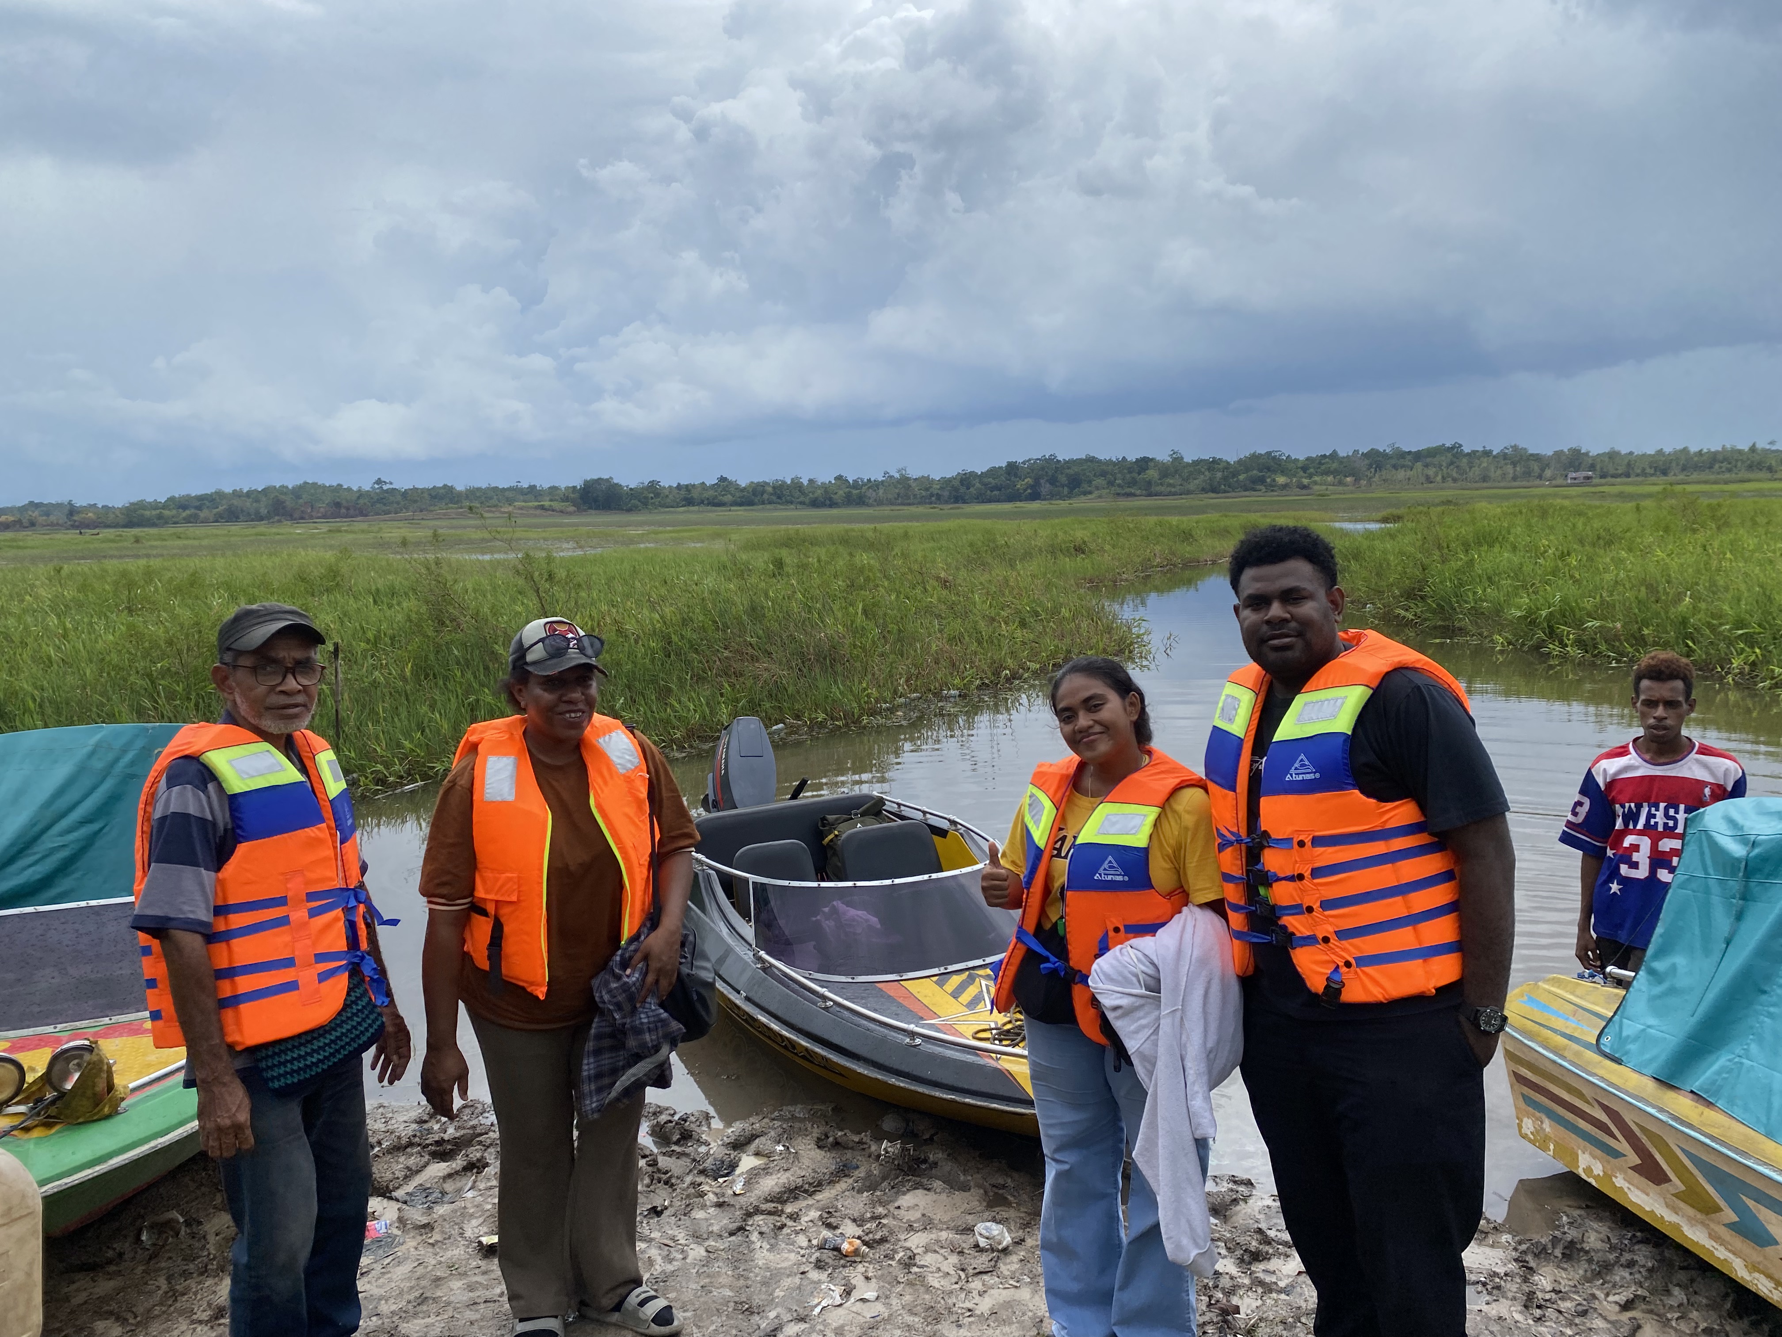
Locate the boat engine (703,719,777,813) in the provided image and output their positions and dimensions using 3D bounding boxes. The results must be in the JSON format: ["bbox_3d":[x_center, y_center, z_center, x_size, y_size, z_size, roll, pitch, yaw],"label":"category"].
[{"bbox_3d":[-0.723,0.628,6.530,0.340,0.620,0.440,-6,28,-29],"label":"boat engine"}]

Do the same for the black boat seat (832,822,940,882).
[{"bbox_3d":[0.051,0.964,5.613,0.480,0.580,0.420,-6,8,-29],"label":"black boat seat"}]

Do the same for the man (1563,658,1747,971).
[{"bbox_3d":[2.438,0.764,4.290,0.540,1.660,0.310,1,8,19],"label":"man"}]

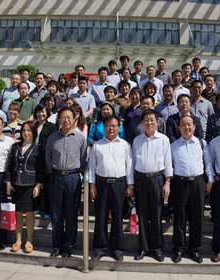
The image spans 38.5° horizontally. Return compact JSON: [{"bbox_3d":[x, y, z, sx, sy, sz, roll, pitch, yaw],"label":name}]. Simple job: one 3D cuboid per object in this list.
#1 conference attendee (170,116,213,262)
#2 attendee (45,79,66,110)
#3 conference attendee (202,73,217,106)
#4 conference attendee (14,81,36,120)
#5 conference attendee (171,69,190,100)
[{"bbox_3d":[0.943,0.550,3.667,0.500,1.679,0.310,0,-1,11],"label":"conference attendee"},{"bbox_3d":[-1.064,-0.284,5.986,0.450,1.660,0.280,1,-1,-6],"label":"attendee"},{"bbox_3d":[1.876,-0.373,5.910,0.480,1.710,0.290,0,-1,11],"label":"conference attendee"},{"bbox_3d":[-1.613,-0.227,5.900,0.490,1.700,0.300,1,0,-6],"label":"conference attendee"},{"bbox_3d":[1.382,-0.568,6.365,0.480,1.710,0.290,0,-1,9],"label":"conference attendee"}]

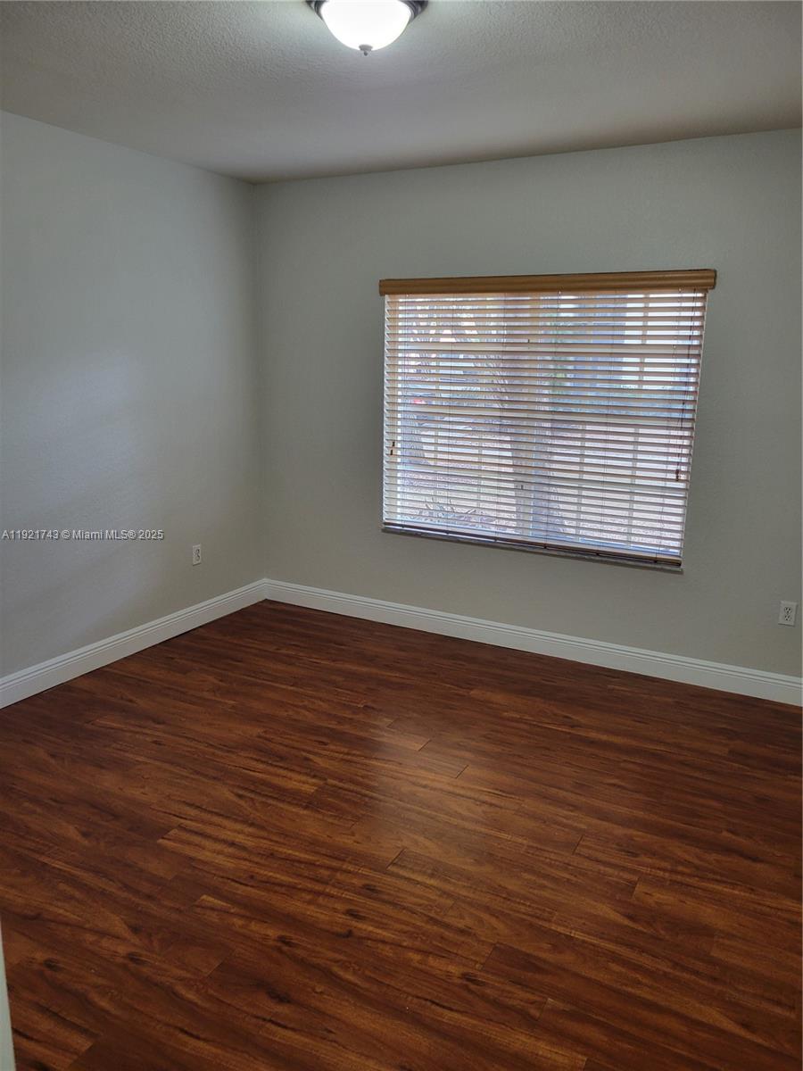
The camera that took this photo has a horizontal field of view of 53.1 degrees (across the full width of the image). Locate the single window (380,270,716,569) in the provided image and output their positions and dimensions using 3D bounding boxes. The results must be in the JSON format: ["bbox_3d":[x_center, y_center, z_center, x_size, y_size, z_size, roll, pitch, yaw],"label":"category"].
[{"bbox_3d":[0.673,-0.645,4.309,1.785,1.423,0.080,8,15,28],"label":"single window"}]

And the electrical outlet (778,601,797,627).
[{"bbox_3d":[1.851,0.376,3.852,0.071,0.115,0.010,8,15,28],"label":"electrical outlet"}]

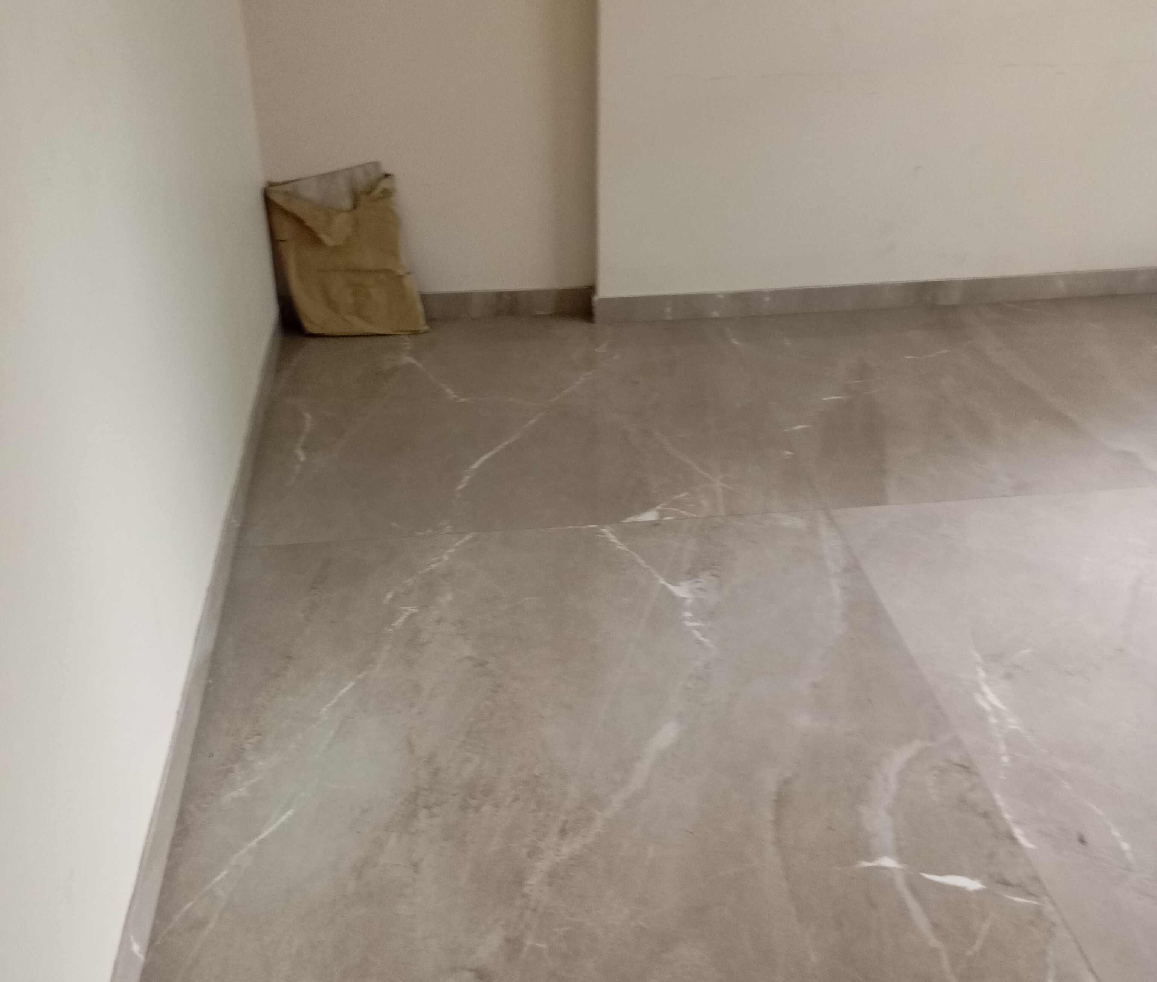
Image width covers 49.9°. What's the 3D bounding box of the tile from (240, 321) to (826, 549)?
[{"bbox_3d":[-0.142,-0.195,3.025,1.218,0.020,1.100,-4,30,-6],"label":"tile"}]

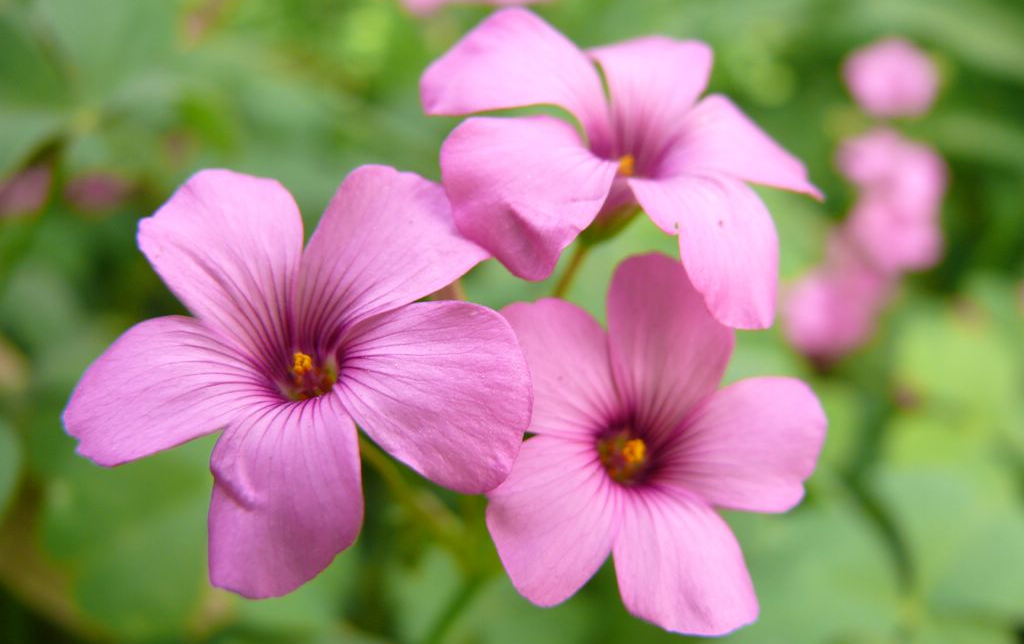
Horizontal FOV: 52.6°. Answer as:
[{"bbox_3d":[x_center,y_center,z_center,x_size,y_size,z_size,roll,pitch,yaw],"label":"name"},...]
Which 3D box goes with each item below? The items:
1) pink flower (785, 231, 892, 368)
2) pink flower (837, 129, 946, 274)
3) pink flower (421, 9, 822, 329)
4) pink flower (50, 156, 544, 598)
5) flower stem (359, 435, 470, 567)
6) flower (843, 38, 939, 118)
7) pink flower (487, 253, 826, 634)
[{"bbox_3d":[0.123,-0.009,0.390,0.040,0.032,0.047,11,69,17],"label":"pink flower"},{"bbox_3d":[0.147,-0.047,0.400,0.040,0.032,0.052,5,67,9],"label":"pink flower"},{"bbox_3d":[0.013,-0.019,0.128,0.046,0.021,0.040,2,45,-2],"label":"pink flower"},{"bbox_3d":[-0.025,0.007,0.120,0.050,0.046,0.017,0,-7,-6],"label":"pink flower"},{"bbox_3d":[-0.013,0.024,0.140,0.003,0.022,0.003,-42,23,0],"label":"flower stem"},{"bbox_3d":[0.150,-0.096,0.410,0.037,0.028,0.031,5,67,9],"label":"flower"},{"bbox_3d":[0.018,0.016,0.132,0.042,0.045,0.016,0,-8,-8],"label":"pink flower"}]

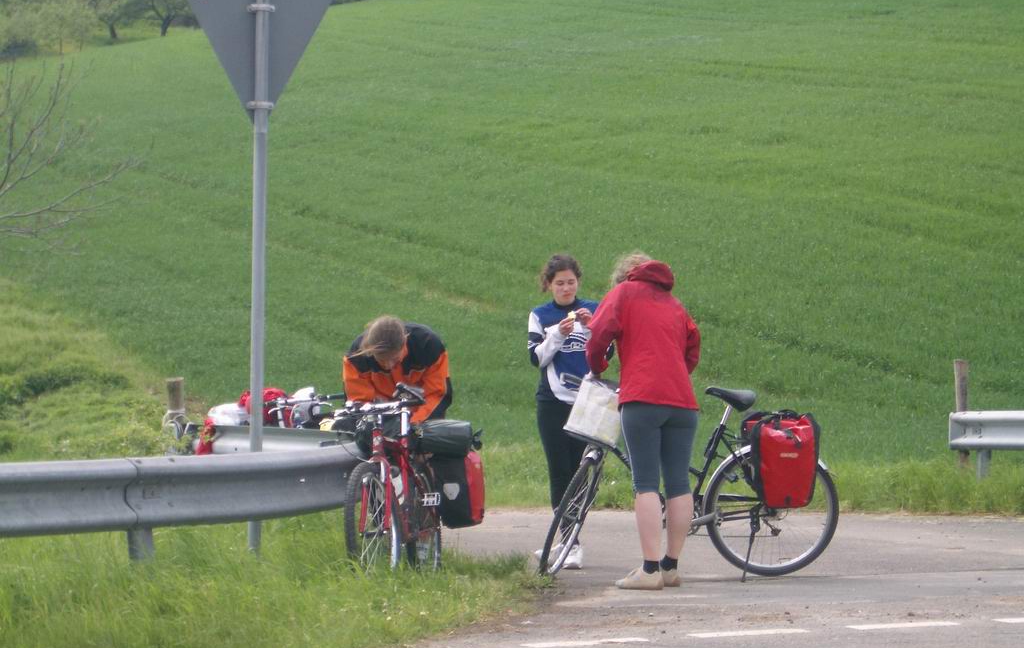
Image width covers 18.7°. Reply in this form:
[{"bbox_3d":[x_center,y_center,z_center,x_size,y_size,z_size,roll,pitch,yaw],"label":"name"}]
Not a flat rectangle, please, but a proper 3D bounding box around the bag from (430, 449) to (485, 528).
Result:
[{"bbox_3d":[-0.267,0.816,15.500,0.190,0.420,0.300,0,-1,15],"label":"bag"}]

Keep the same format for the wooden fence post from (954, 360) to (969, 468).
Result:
[{"bbox_3d":[3.825,0.854,26.400,0.110,1.080,0.110,-1,-1,0],"label":"wooden fence post"}]

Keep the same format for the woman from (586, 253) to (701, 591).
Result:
[{"bbox_3d":[0.660,0.490,15.600,0.540,1.690,0.480,1,-1,-25],"label":"woman"}]

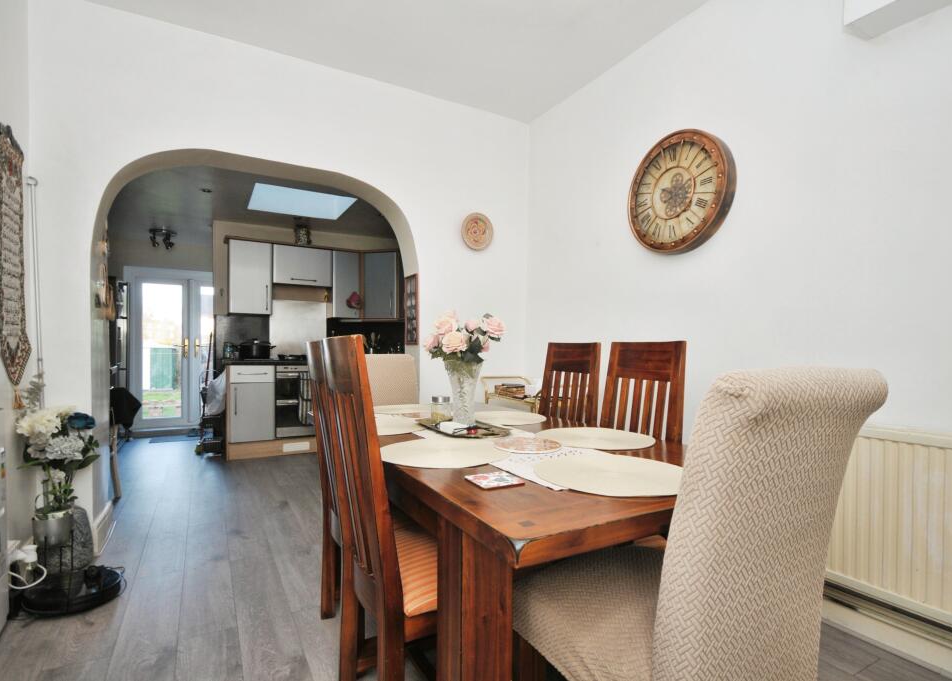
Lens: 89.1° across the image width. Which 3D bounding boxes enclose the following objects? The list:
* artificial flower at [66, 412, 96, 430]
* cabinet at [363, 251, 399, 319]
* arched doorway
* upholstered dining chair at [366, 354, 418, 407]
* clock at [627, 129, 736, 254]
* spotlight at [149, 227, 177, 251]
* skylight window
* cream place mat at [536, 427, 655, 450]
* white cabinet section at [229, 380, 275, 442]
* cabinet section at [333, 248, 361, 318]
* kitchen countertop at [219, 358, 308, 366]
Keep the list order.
[{"bbox_3d":[-1.674,0.344,2.050,0.100,0.075,0.095,1,-1,-35],"label":"artificial flower"},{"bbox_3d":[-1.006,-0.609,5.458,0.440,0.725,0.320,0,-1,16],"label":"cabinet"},{"bbox_3d":[-1.236,0.017,2.993,1.775,2.158,0.280,1,-1,-29],"label":"arched doorway"},{"bbox_3d":[-0.480,0.585,2.658,0.460,1.020,0.620,1,-1,-29],"label":"upholstered dining chair"},{"bbox_3d":[1.011,-0.743,2.441,0.072,0.595,0.595,0,-1,-29],"label":"clock"},{"bbox_3d":[-3.518,-1.127,5.432,0.310,0.210,0.260,0,-1,-29],"label":"spotlight"},{"bbox_3d":[-1.615,-1.289,4.459,0.830,0.080,0.830,1,-1,-29],"label":"skylight window"},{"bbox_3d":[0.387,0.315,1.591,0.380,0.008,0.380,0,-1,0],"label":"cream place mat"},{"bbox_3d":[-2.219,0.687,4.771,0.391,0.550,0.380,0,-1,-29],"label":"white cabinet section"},{"bbox_3d":[-1.491,-0.613,5.447,0.302,0.730,0.280,0,-1,-29],"label":"cabinet section"},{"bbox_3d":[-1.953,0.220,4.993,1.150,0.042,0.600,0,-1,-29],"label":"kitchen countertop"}]

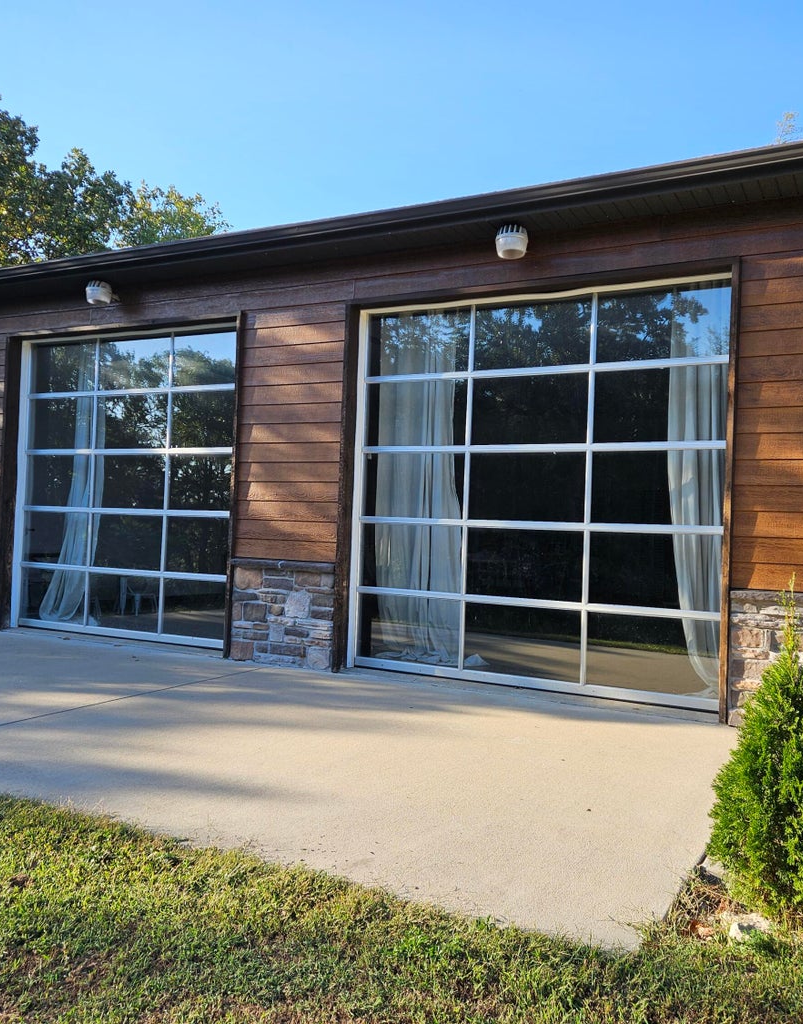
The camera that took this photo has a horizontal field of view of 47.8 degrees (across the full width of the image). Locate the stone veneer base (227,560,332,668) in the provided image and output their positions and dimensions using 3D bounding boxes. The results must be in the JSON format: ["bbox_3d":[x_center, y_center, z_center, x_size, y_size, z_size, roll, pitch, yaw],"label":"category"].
[{"bbox_3d":[-1.019,0.869,7.882,1.076,0.897,0.110,1,-1,28],"label":"stone veneer base"}]

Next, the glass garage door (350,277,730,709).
[{"bbox_3d":[0.949,-0.165,7.039,3.030,3.065,0.100,1,-1,28],"label":"glass garage door"}]

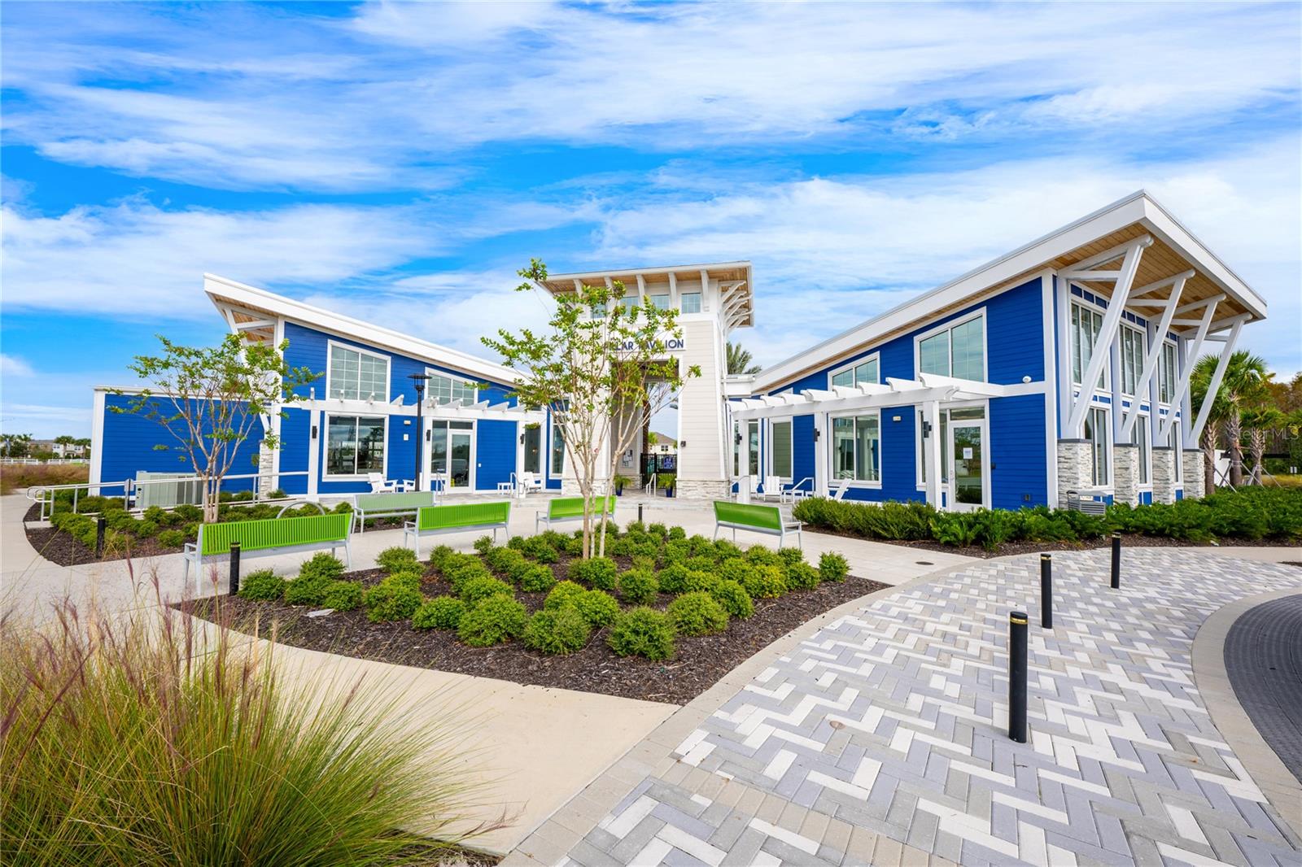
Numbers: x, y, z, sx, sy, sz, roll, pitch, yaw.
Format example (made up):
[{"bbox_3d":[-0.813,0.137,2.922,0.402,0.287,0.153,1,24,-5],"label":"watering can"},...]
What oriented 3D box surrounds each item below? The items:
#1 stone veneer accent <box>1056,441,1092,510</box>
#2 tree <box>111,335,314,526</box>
[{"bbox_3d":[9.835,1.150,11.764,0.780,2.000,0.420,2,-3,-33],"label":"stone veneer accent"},{"bbox_3d":[-10.925,-0.107,12.862,4.000,4.800,3.900,3,-3,-40],"label":"tree"}]

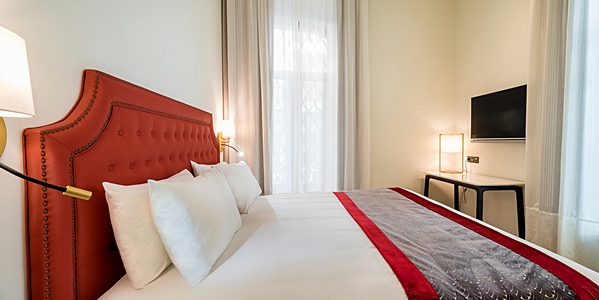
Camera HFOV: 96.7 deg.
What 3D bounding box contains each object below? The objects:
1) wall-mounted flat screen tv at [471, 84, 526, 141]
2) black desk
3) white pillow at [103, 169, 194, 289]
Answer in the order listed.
[{"bbox_3d":[2.282,-0.389,3.087,0.060,0.550,0.830,0,2,1],"label":"wall-mounted flat screen tv"},{"bbox_3d":[2.006,0.700,3.145,0.610,0.750,1.090,0,2,-2],"label":"black desk"},{"bbox_3d":[-0.649,0.311,1.315,0.150,0.430,0.670,-13,2,0],"label":"white pillow"}]

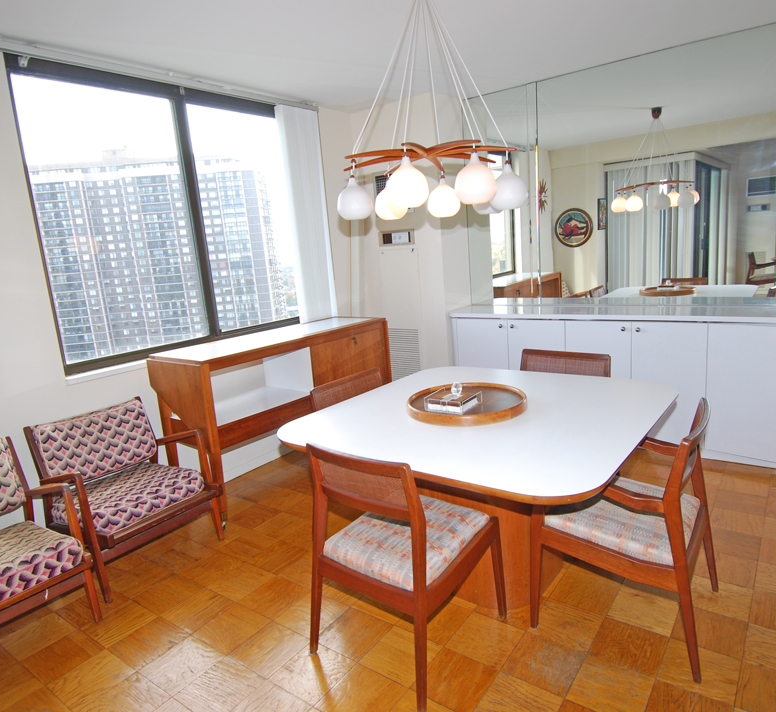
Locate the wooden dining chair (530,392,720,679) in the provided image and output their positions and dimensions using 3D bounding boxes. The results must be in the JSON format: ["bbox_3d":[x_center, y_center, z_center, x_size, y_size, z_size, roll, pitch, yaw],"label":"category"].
[{"bbox_3d":[0.910,0.596,2.014,0.579,0.808,0.559,3,14,36],"label":"wooden dining chair"}]

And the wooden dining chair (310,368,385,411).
[{"bbox_3d":[-0.013,0.525,2.807,0.575,0.815,0.530,4,15,41],"label":"wooden dining chair"}]

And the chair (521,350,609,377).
[{"bbox_3d":[0.883,0.425,2.902,0.557,0.808,0.582,3,14,38],"label":"chair"}]

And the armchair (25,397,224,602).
[{"bbox_3d":[-1.362,0.684,2.788,0.669,0.764,0.669,3,14,38],"label":"armchair"}]

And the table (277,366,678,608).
[{"bbox_3d":[0.437,0.592,2.453,1.411,0.735,1.382,3,14,38],"label":"table"}]

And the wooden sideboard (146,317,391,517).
[{"bbox_3d":[-0.689,0.333,3.731,0.567,0.965,1.630,3,14,38],"label":"wooden sideboard"}]

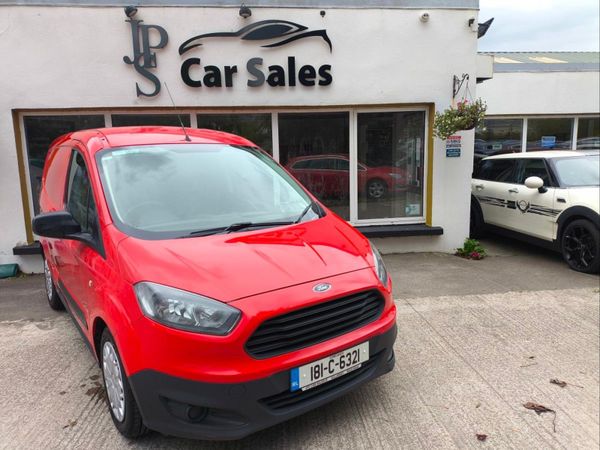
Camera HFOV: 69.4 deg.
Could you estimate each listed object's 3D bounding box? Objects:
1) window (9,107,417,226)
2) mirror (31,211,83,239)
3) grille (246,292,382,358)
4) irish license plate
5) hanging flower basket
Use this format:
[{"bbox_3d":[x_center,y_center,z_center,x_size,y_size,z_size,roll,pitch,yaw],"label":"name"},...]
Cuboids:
[{"bbox_3d":[-0.905,-0.761,6.236,5.680,1.750,0.100,-2,9,-6],"label":"window"},{"bbox_3d":[-1.462,-0.003,2.615,0.250,0.165,0.130,-7,11,-37],"label":"mirror"},{"bbox_3d":[0.137,0.479,2.177,0.930,0.200,0.120,-7,11,-37],"label":"grille"},{"bbox_3d":[0.166,0.698,2.172,0.520,0.113,0.015,-7,8,-37],"label":"irish license plate"},{"bbox_3d":[2.182,-1.434,5.889,0.580,0.510,0.560,-2,9,-6],"label":"hanging flower basket"}]

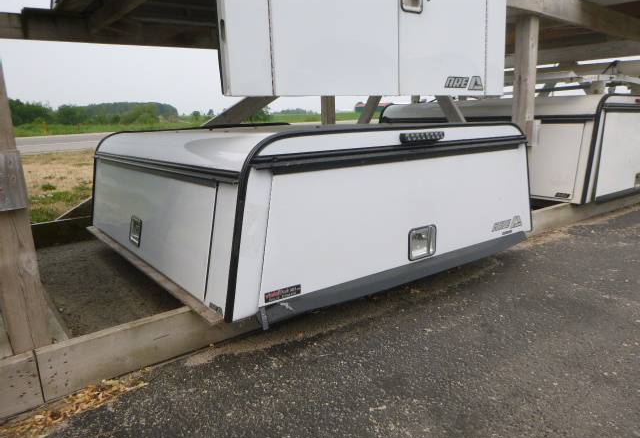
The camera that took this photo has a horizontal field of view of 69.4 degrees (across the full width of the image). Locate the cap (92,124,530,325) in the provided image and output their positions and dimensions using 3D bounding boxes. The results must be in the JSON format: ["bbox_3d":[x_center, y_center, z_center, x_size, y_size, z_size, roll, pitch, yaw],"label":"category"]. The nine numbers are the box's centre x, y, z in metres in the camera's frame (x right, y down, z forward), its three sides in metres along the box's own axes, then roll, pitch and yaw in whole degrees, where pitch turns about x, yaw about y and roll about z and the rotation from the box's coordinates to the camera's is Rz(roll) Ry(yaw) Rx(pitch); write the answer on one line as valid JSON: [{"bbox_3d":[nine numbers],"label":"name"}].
[{"bbox_3d":[-0.136,-0.188,2.483,1.680,0.580,1.760,-10,15,-36],"label":"cap"}]

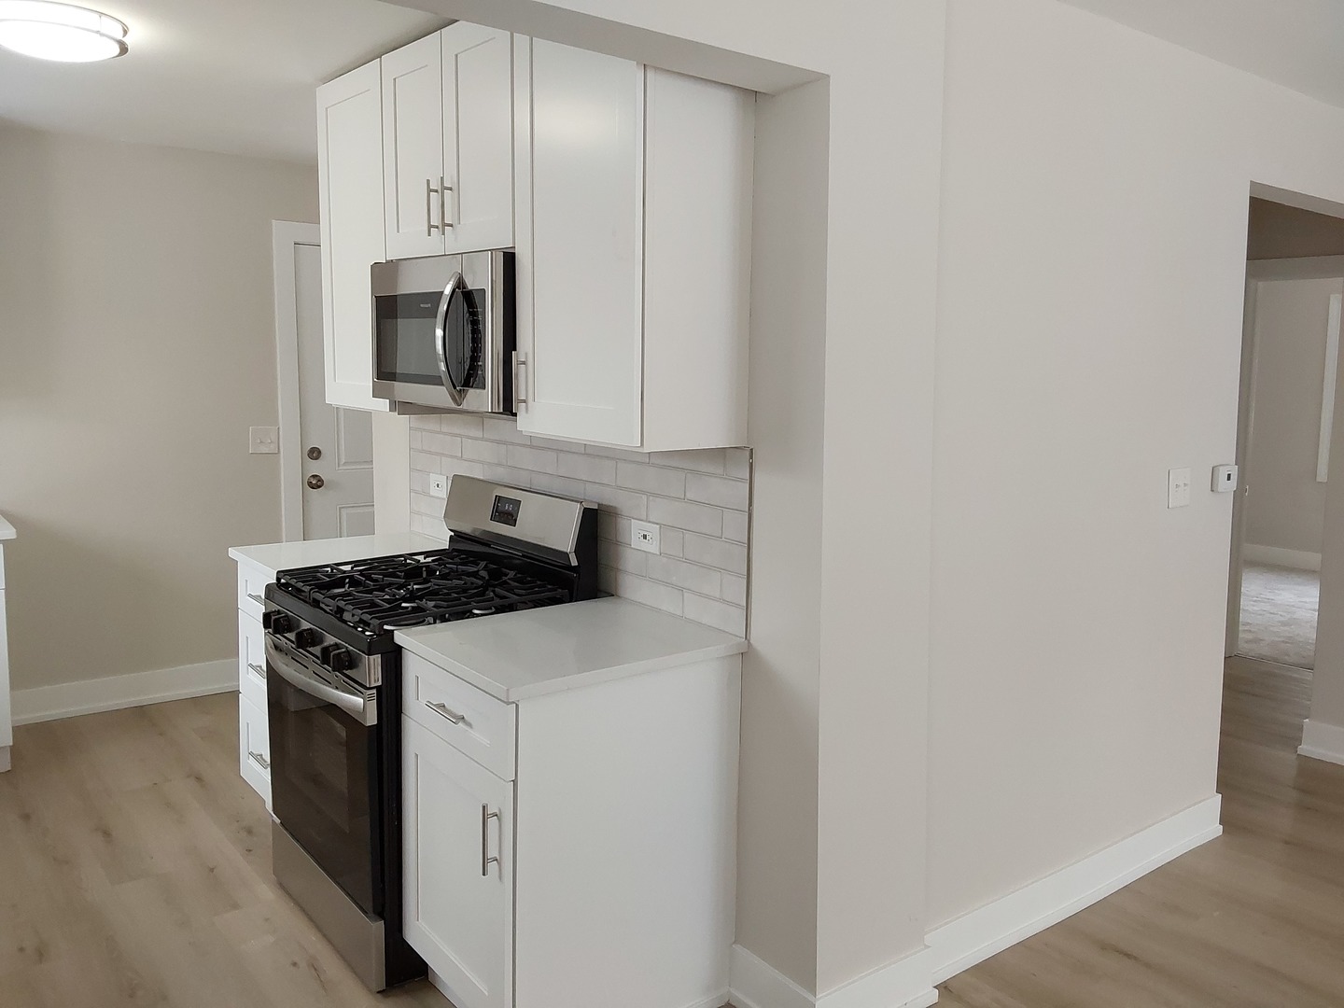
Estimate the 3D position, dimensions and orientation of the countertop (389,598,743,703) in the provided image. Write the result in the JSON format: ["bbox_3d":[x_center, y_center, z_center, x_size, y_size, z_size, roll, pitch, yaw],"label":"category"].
[{"bbox_3d":[-0.242,0.332,2.623,0.658,0.029,0.543,-5,10,-38],"label":"countertop"}]

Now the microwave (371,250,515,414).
[{"bbox_3d":[-0.540,-0.476,3.106,0.415,0.418,0.758,-5,10,-38],"label":"microwave"}]

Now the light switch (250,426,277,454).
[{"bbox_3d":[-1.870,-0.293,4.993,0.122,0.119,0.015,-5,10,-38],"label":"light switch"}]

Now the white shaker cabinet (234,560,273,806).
[{"bbox_3d":[-1.060,0.625,3.695,0.655,0.882,0.524,-5,10,-38],"label":"white shaker cabinet"}]

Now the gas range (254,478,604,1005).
[{"bbox_3d":[-0.716,0.558,3.126,0.710,1.187,0.762,-5,10,-38],"label":"gas range"}]

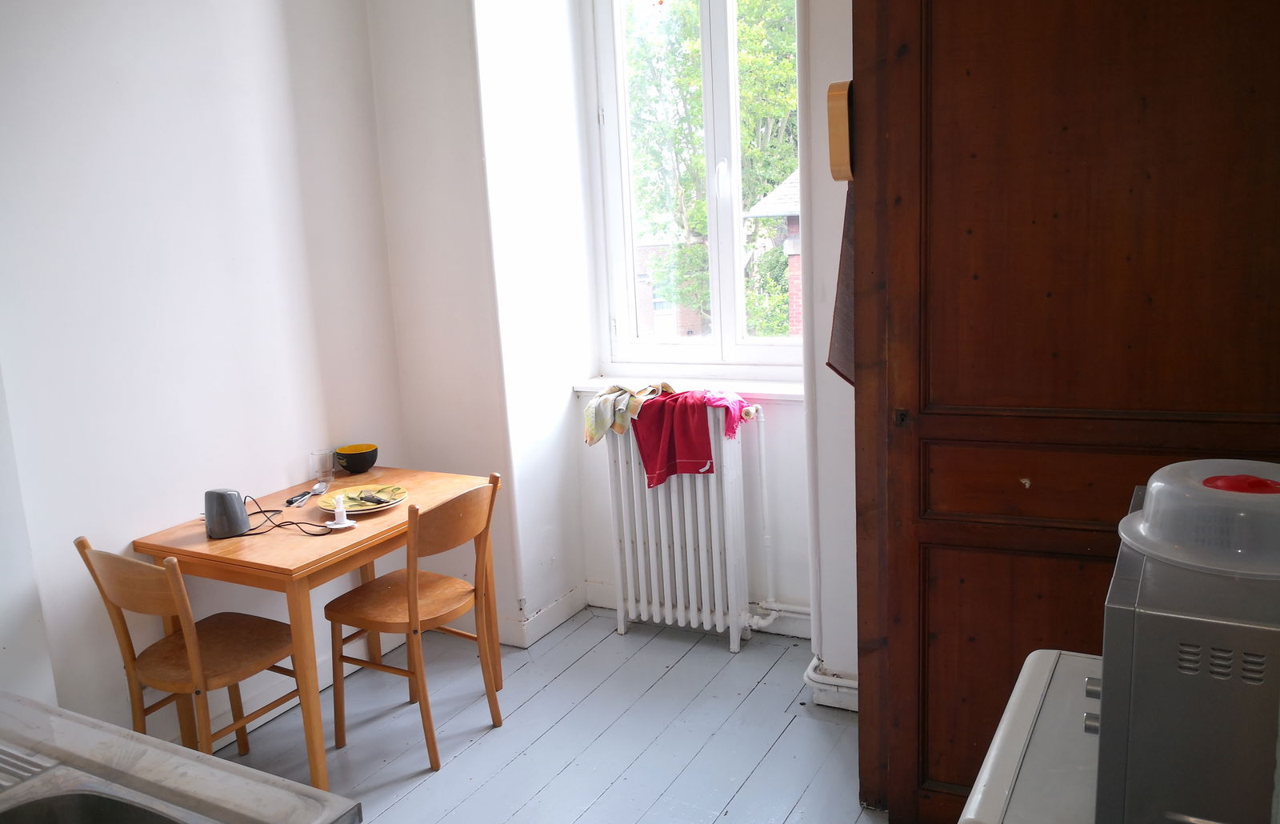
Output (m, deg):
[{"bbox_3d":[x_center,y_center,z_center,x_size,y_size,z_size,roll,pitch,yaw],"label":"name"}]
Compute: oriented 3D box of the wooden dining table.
[{"bbox_3d":[-0.940,0.664,3.170,0.650,0.750,0.889,3,13,29],"label":"wooden dining table"}]

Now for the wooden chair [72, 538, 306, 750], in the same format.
[{"bbox_3d":[-1.199,0.711,2.797,0.420,0.836,0.450,3,13,28],"label":"wooden chair"}]

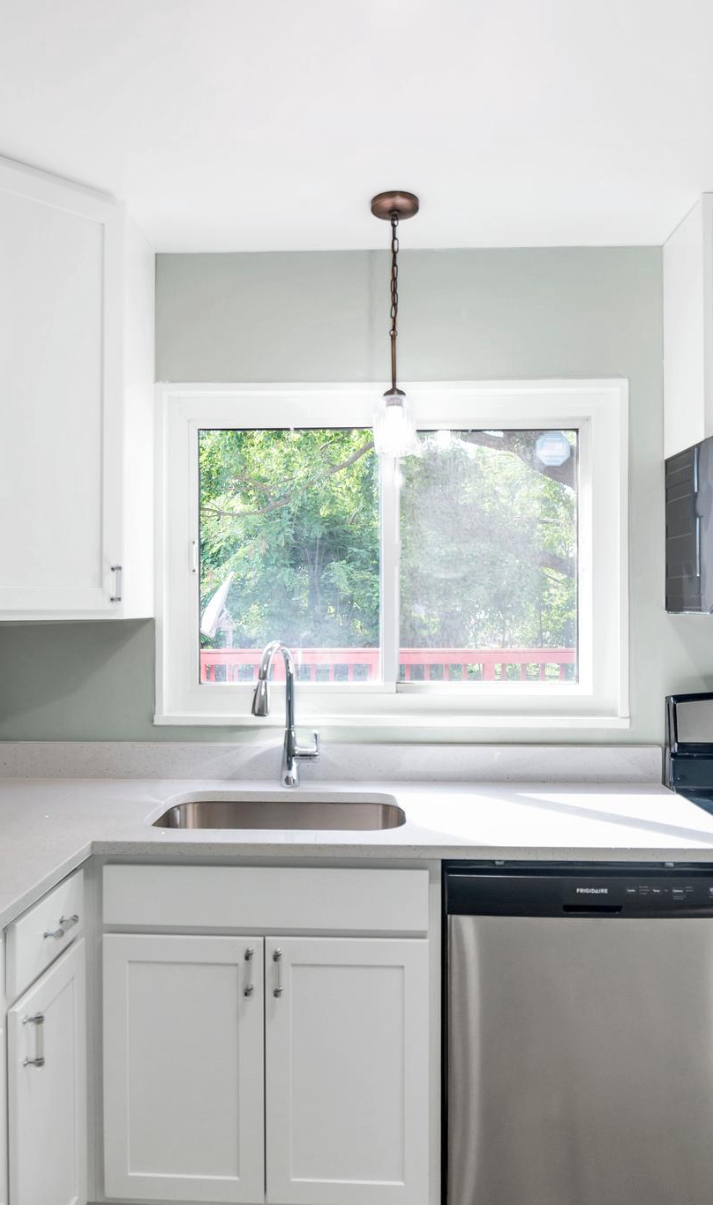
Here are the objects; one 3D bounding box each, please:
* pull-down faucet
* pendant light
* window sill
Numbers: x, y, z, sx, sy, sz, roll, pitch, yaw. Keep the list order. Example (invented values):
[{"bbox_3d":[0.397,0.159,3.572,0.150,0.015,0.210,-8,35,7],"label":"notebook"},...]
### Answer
[{"bbox_3d":[-0.195,0.310,2.167,0.110,0.413,0.262,0,0,18],"label":"pull-down faucet"},{"bbox_3d":[0.100,-0.697,2.068,0.125,0.658,0.125,0,0,2],"label":"pendant light"},{"bbox_3d":[0.097,0.344,2.355,1.364,0.030,0.105,0,0,2],"label":"window sill"}]

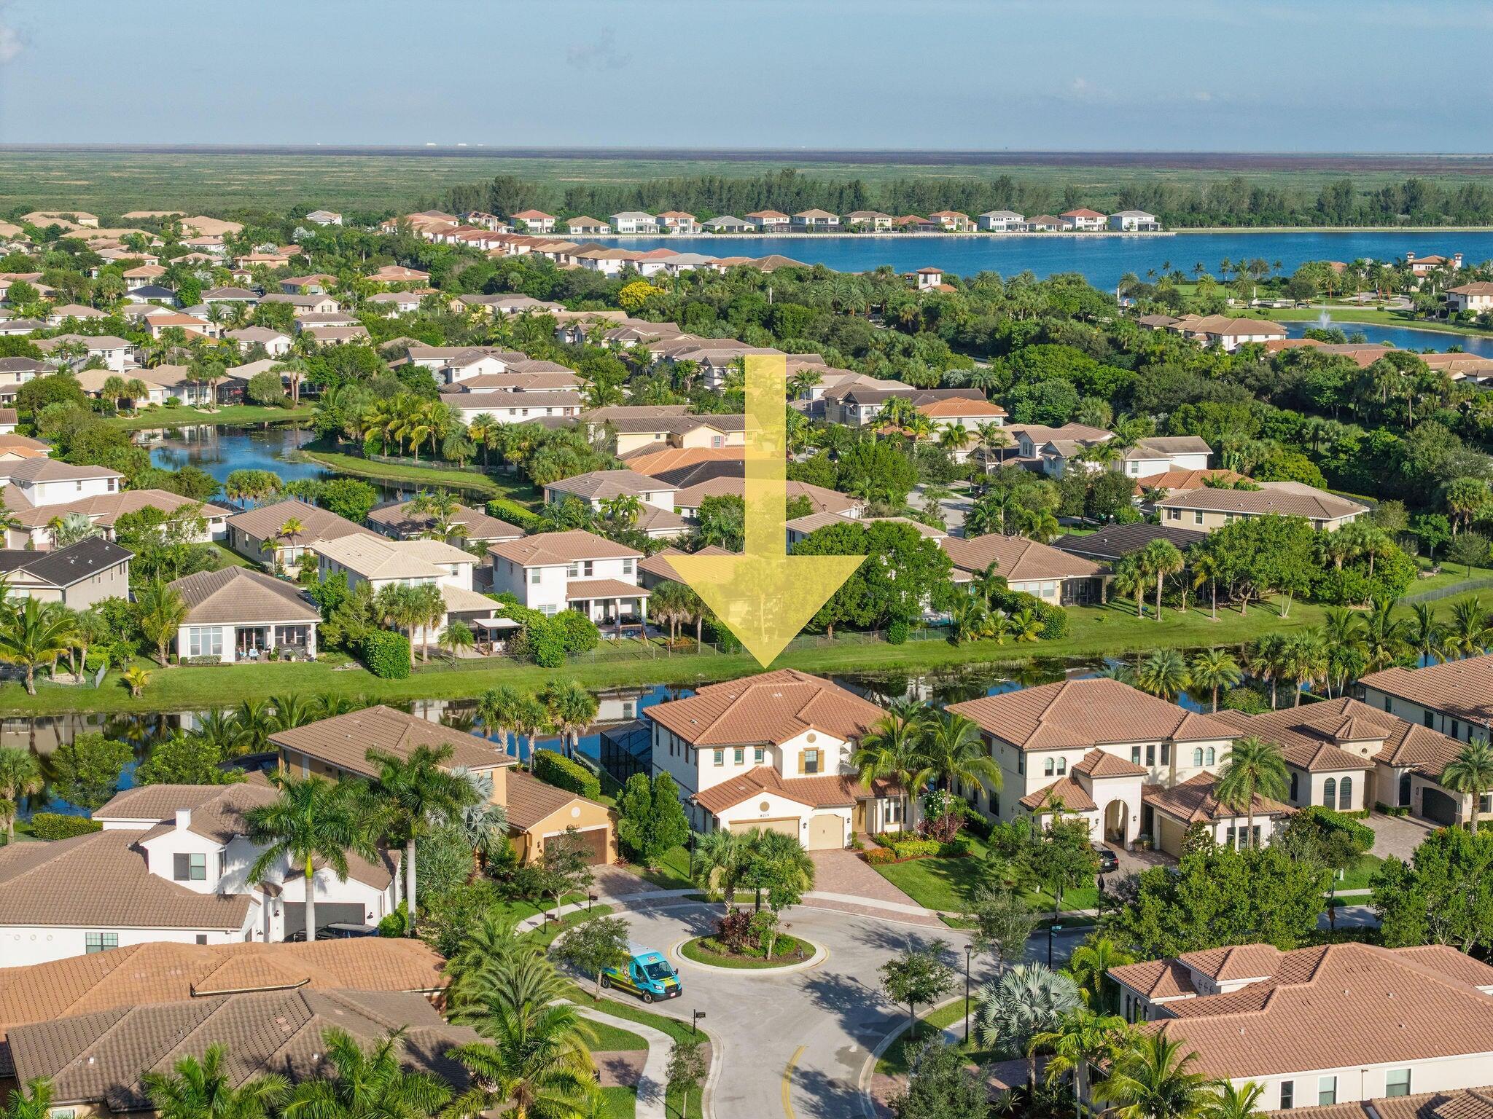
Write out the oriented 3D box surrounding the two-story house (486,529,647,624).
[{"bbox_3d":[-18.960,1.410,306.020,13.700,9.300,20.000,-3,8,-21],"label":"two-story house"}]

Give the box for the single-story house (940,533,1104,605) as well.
[{"bbox_3d":[28.501,0.460,329.050,13.300,6.000,27.000,-2,8,-20],"label":"single-story house"}]

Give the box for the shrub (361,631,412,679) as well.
[{"bbox_3d":[-32.975,8.828,276.457,2.900,3.200,6.500,-3,8,-21],"label":"shrub"}]

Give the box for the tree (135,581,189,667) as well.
[{"bbox_3d":[-54.070,5.910,279.090,4.960,7.920,4.960,0,8,0],"label":"tree"}]

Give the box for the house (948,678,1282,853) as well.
[{"bbox_3d":[26.200,14.270,213.530,17.300,10.000,24.800,-2,8,-15],"label":"house"}]

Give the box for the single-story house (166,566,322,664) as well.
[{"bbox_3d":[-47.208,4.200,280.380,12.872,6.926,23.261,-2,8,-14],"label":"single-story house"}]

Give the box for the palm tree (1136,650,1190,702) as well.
[{"bbox_3d":[33.433,10.382,240.861,4.288,6.235,4.288,1,8,8],"label":"palm tree"}]

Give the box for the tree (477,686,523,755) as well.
[{"bbox_3d":[-19.180,13.200,234.710,3.630,6.830,3.630,0,8,0],"label":"tree"}]

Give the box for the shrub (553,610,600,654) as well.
[{"bbox_3d":[-15.540,6.534,277.113,4.393,3.684,4.393,0,8,-3],"label":"shrub"}]

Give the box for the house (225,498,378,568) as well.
[{"bbox_3d":[-50.853,-3.093,350.329,13.800,6.100,26.100,-3,8,-21],"label":"house"}]

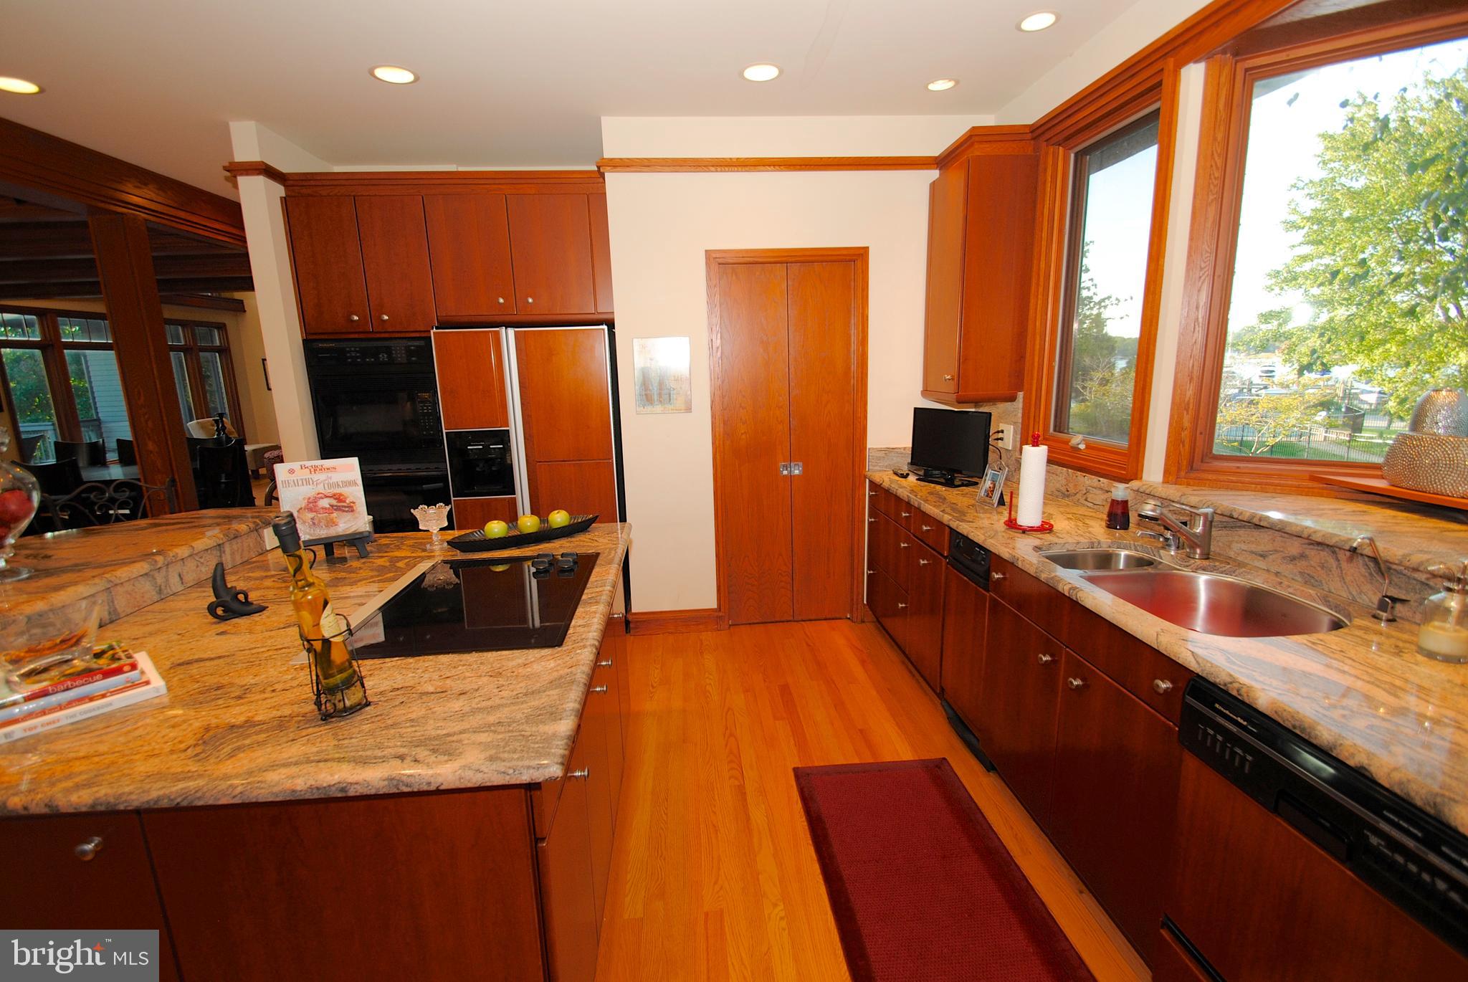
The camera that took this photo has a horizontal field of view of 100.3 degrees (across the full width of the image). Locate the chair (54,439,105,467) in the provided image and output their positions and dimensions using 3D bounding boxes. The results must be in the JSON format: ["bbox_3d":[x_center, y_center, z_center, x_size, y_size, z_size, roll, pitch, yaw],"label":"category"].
[{"bbox_3d":[-7.205,-0.030,6.603,0.450,0.965,0.540,-2,10,-4],"label":"chair"}]

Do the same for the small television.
[{"bbox_3d":[1.084,-0.228,3.094,0.180,0.370,0.480,-7,12,-26],"label":"small television"}]

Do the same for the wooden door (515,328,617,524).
[{"bbox_3d":[-0.888,-0.057,3.415,0.490,1.640,0.070,-2,11,-4],"label":"wooden door"}]

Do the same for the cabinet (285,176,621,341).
[{"bbox_3d":[-1.537,-1.320,3.582,1.680,0.820,0.560,-2,11,-4],"label":"cabinet"}]

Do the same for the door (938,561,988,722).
[{"bbox_3d":[0.895,0.596,2.348,0.040,0.555,0.363,-2,11,-4],"label":"door"}]

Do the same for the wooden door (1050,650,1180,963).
[{"bbox_3d":[0.930,0.752,1.534,0.025,0.590,0.400,-2,11,-4],"label":"wooden door"}]

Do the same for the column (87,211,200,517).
[{"bbox_3d":[-3.573,-0.386,3.808,0.190,2.460,0.155,-2,11,-4],"label":"column"}]

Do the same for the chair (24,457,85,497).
[{"bbox_3d":[-5.489,0.183,5.187,0.450,0.965,0.540,-2,10,-4],"label":"chair"}]

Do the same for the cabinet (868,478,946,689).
[{"bbox_3d":[1.147,0.391,3.107,0.627,0.783,1.095,-2,10,-4],"label":"cabinet"}]

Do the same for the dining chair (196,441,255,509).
[{"bbox_3d":[-5.183,0.037,5.937,0.540,0.965,0.460,-2,10,-4],"label":"dining chair"}]

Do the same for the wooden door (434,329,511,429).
[{"bbox_3d":[-1.343,-0.602,3.192,0.365,0.463,0.050,-2,11,-4],"label":"wooden door"}]

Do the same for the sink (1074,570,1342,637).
[{"bbox_3d":[1.187,0.378,1.564,0.420,0.200,0.500,-2,11,-4],"label":"sink"}]

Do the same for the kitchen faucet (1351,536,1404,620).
[{"bbox_3d":[1.403,0.184,1.328,0.100,0.185,0.045,7,14,40],"label":"kitchen faucet"}]

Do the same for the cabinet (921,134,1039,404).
[{"bbox_3d":[1.243,-1.100,3.168,0.325,1.243,0.454,-2,10,-4],"label":"cabinet"}]

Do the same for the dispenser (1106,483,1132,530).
[{"bbox_3d":[1.337,0.054,2.124,0.058,0.154,0.075,-1,10,2],"label":"dispenser"}]

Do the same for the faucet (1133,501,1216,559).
[{"bbox_3d":[1.294,0.115,1.794,0.250,0.175,0.065,-3,11,-9],"label":"faucet"}]

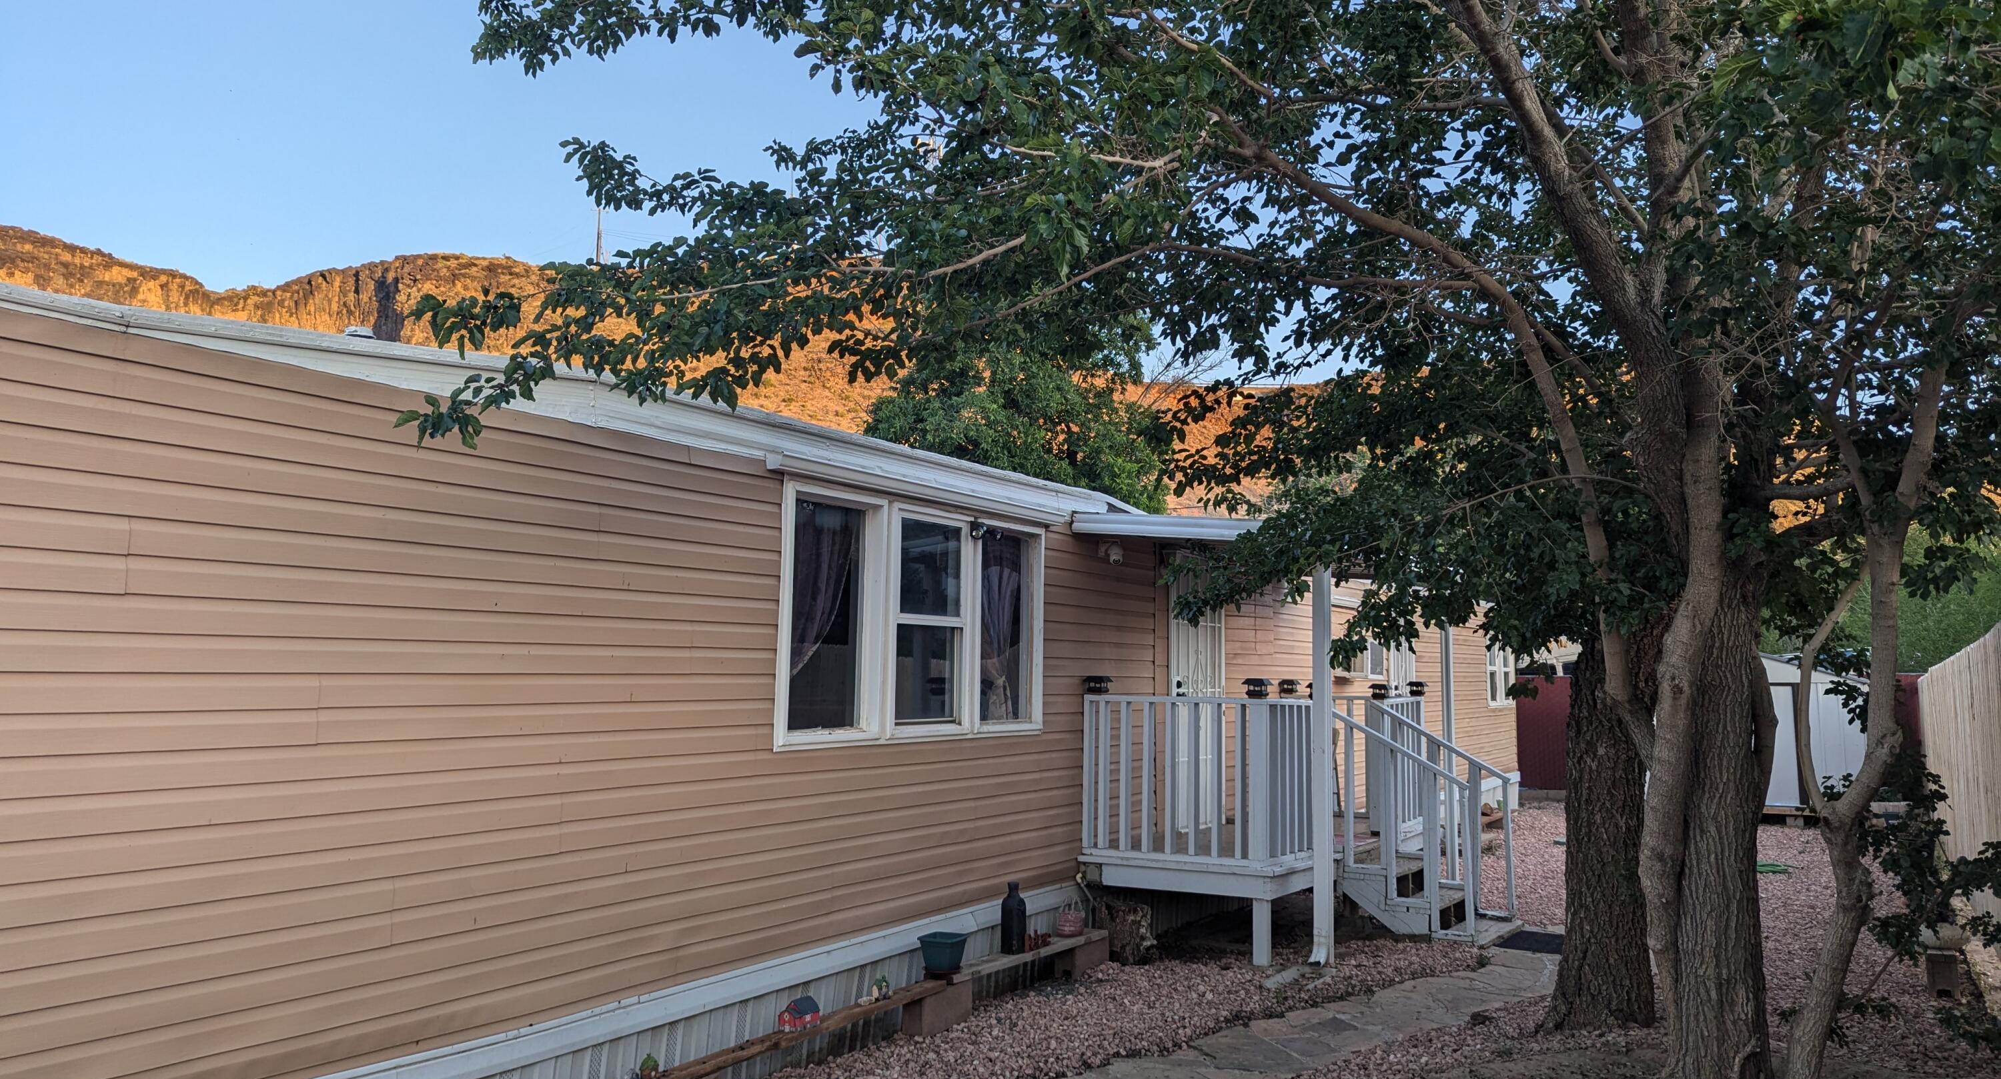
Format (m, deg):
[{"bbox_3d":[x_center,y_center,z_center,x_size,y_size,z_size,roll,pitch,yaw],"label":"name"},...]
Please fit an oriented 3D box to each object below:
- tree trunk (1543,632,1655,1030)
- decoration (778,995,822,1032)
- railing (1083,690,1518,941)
[{"bbox_3d":[2.744,1.324,6.376,0.465,1.742,0.446,-1,-6,23],"label":"tree trunk"},{"bbox_3d":[-0.799,1.886,5.534,0.082,0.116,0.146,-2,-6,32],"label":"decoration"},{"bbox_3d":[2.014,1.693,8.662,1.931,1.426,3.029,-2,-6,32],"label":"railing"}]

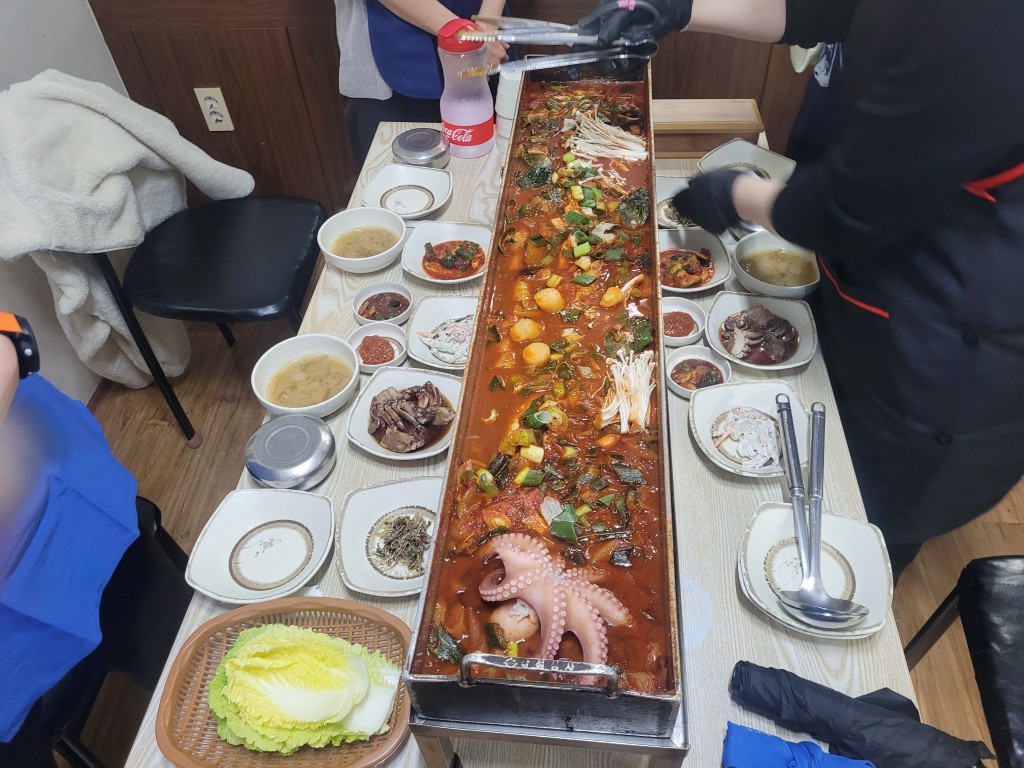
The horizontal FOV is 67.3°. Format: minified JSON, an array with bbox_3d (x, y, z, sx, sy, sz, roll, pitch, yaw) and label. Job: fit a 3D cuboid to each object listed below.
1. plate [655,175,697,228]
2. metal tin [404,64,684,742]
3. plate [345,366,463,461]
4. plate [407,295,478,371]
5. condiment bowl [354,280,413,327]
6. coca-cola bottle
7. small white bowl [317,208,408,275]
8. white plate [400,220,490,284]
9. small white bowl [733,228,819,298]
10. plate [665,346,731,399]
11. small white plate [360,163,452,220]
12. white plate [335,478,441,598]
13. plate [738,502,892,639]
[{"bbox_3d":[0.285,-0.287,1.259,0.144,0.028,0.144,6,48,8],"label":"plate"},{"bbox_3d":[0.069,-0.117,0.878,0.196,0.086,0.957,3,48,5],"label":"metal tin"},{"bbox_3d":[-0.132,0.042,0.983,0.144,0.028,0.144,11,49,12],"label":"plate"},{"bbox_3d":[-0.073,-0.067,1.068,0.143,0.027,0.143,2,47,5],"label":"plate"},{"bbox_3d":[-0.184,-0.108,1.111,0.085,0.030,0.085,-2,47,2],"label":"condiment bowl"},{"bbox_3d":[-0.082,-0.522,1.359,0.094,0.223,0.094,-1,48,2],"label":"coca-cola bottle"},{"bbox_3d":[-0.231,-0.218,1.206,0.136,0.047,0.136,-2,47,2],"label":"small white bowl"},{"bbox_3d":[-0.096,-0.198,1.192,0.145,0.027,0.145,5,47,8],"label":"white plate"},{"bbox_3d":[0.387,-0.166,1.120,0.132,0.047,0.132,2,47,5],"label":"small white bowl"},{"bbox_3d":[0.244,-0.011,1.012,0.085,0.028,0.085,3,48,5],"label":"plate"},{"bbox_3d":[-0.179,-0.320,1.312,0.146,0.027,0.146,9,48,12],"label":"small white plate"},{"bbox_3d":[-0.120,0.173,0.863,0.144,0.028,0.144,-7,48,-4],"label":"white plate"},{"bbox_3d":[0.316,0.202,0.810,0.144,0.034,0.144,11,49,13],"label":"plate"}]

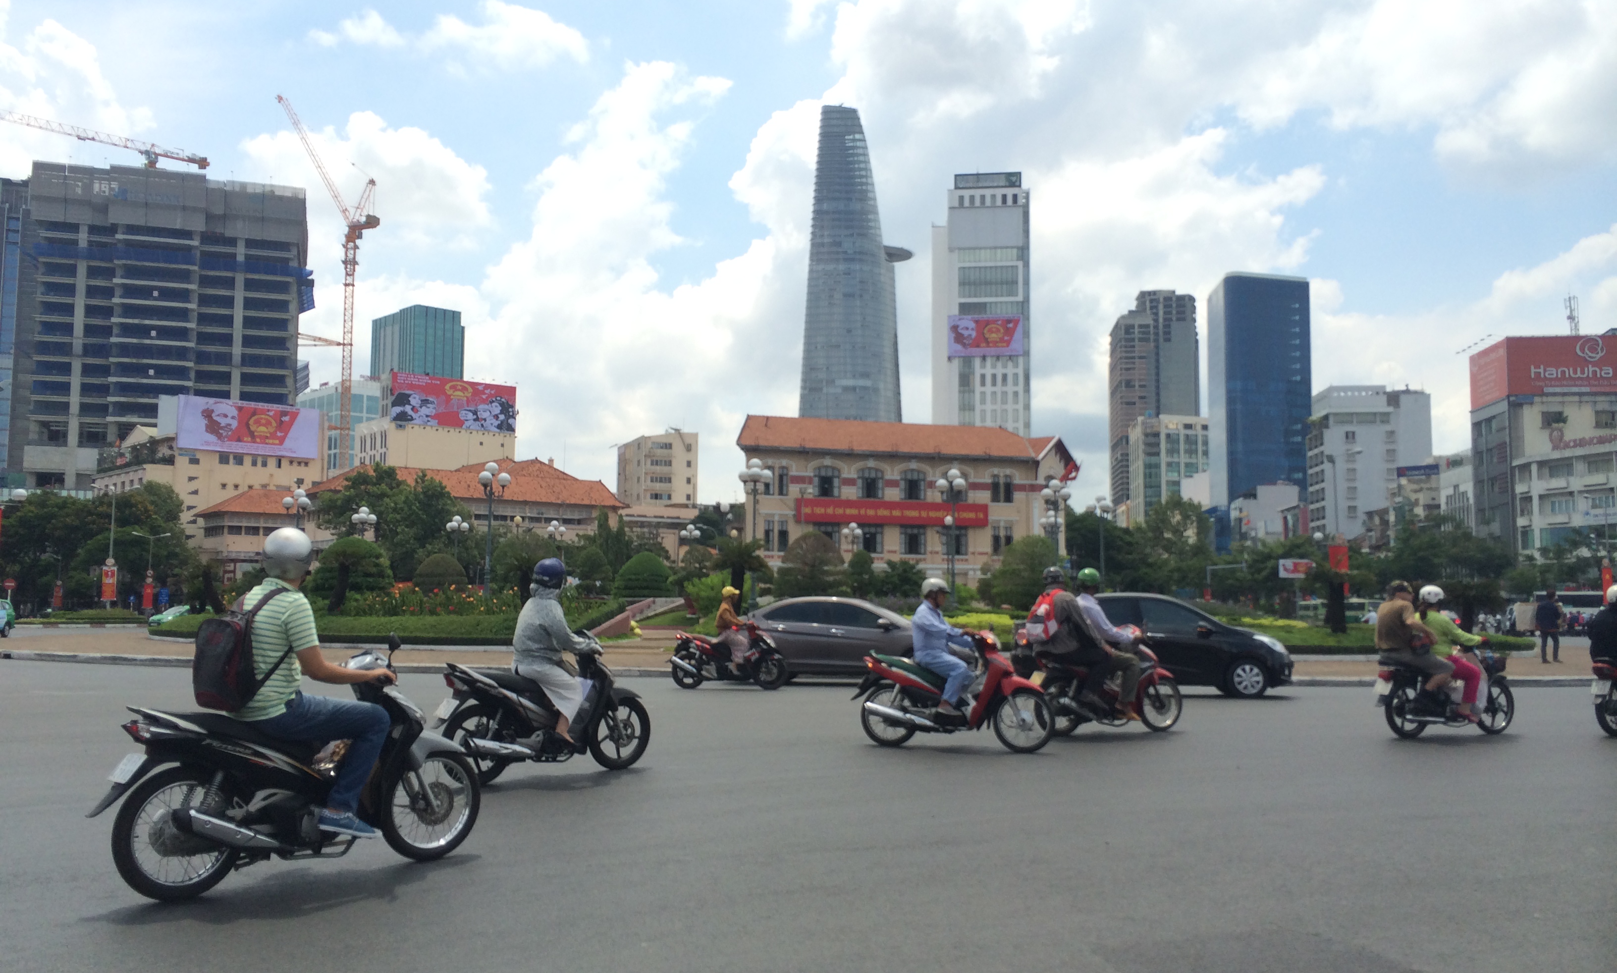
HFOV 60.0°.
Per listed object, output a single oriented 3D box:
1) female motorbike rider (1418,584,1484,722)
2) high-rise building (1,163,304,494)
[{"bbox_3d":[6.679,1.726,14.600,0.680,1.420,0.500,3,-6,-28],"label":"female motorbike rider"},{"bbox_3d":[-155.195,-19.964,332.410,59.000,97.000,40.000,3,-6,-29],"label":"high-rise building"}]

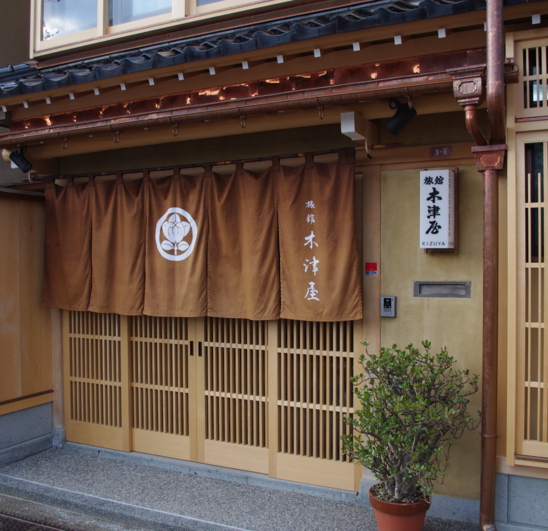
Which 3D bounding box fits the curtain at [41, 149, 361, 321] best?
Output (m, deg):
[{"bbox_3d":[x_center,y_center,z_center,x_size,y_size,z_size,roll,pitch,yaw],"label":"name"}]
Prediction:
[{"bbox_3d":[-0.639,-0.186,4.093,2.570,1.021,0.090,0,0,26],"label":"curtain"}]

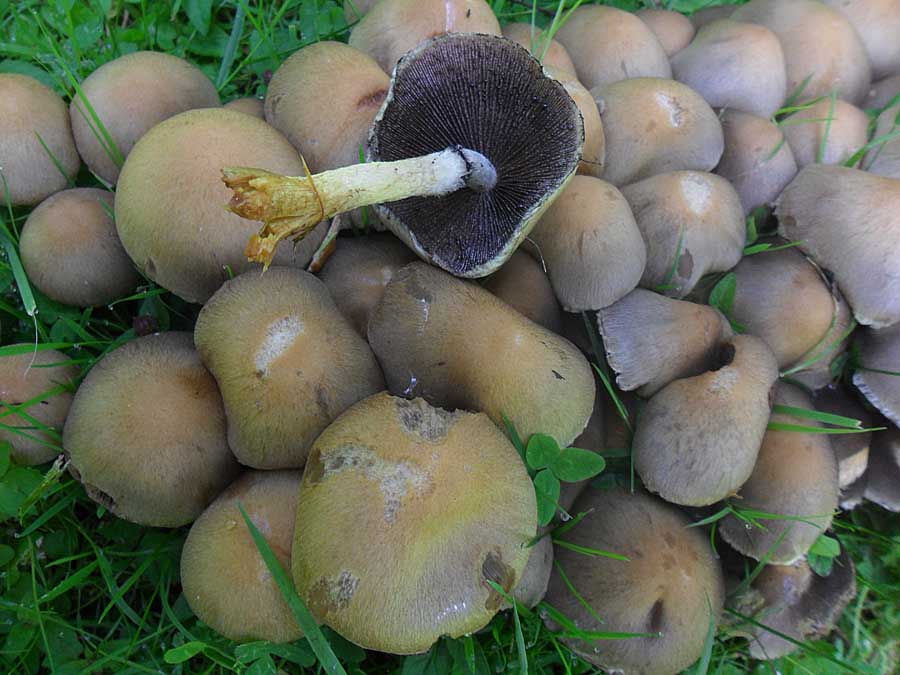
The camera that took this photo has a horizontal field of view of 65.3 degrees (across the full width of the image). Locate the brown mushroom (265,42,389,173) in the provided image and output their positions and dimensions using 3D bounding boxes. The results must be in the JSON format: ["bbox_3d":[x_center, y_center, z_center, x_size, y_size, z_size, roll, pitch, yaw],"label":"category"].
[{"bbox_3d":[-0.067,-0.133,0.384,0.078,0.045,0.078,0,56,0],"label":"brown mushroom"}]

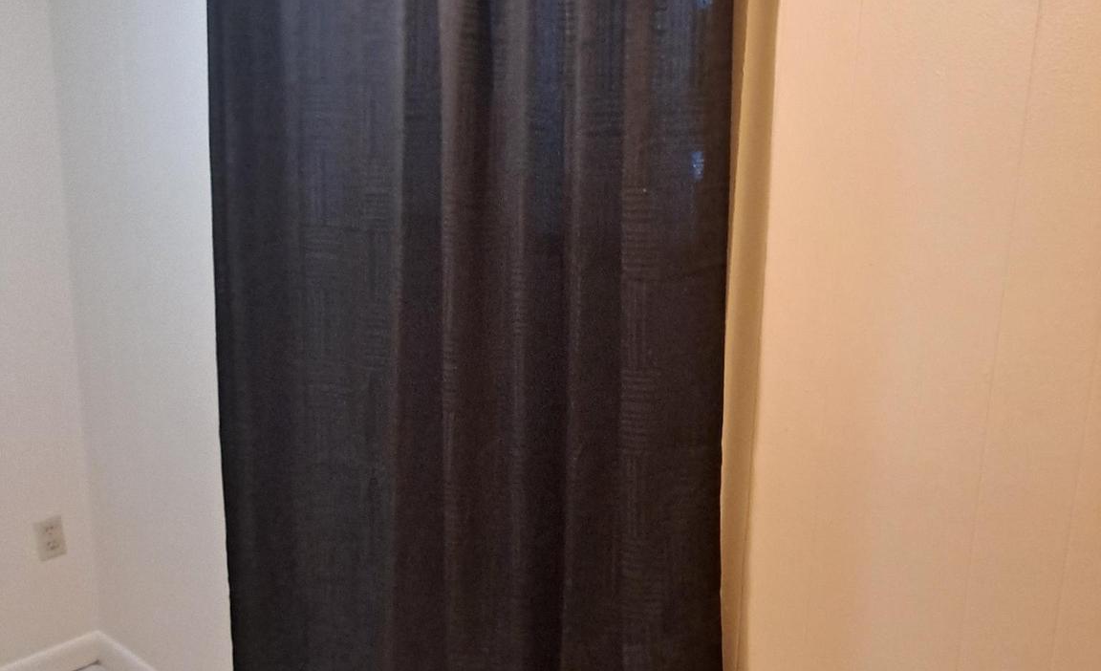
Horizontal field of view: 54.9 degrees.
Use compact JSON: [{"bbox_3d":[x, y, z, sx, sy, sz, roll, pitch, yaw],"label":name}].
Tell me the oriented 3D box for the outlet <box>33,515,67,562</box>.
[{"bbox_3d":[-1.362,0.558,2.897,0.012,0.115,0.071,12,17,39],"label":"outlet"}]

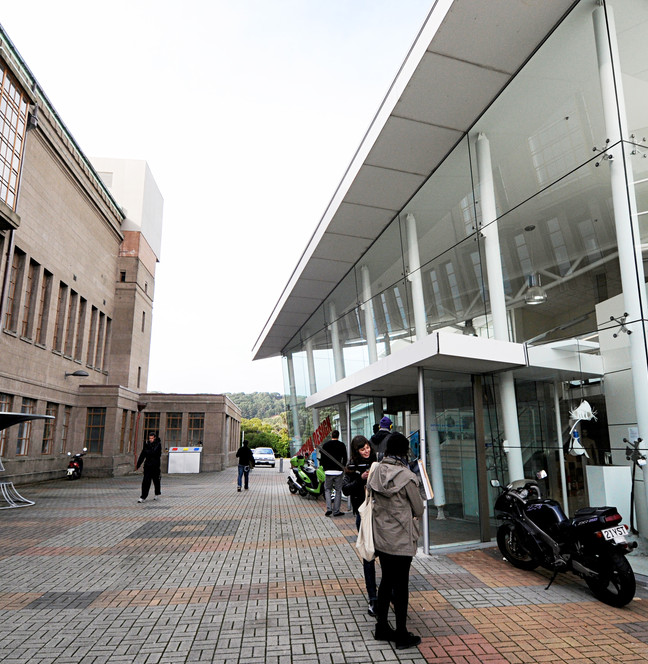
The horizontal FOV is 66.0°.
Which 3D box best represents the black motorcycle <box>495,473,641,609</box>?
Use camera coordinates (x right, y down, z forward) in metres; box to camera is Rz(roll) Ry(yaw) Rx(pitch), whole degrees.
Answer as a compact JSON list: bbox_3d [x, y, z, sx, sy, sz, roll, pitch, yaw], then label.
[{"bbox_3d":[2.592,2.239,5.519,0.680,1.080,2.000,3,-13,-13],"label":"black motorcycle"}]

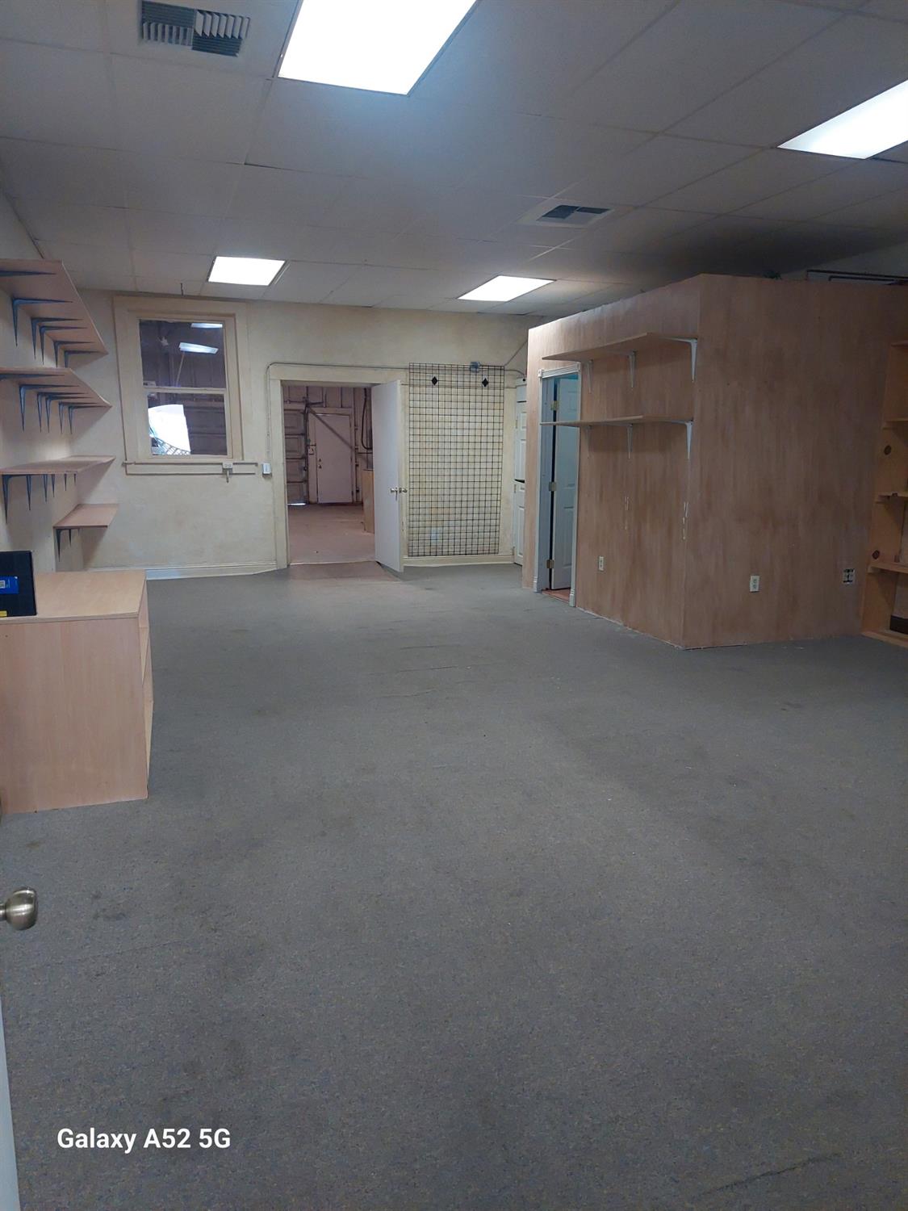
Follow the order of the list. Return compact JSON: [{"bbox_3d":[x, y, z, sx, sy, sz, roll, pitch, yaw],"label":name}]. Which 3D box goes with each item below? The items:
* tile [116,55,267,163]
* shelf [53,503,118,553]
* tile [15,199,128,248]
[{"bbox_3d":[-1.223,-2.245,3.854,0.620,0.020,1.195,-3,12,-19],"label":"tile"},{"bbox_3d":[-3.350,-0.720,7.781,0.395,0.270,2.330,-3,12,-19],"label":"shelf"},{"bbox_3d":[-2.641,-2.668,5.907,0.675,0.020,1.250,-3,12,-19],"label":"tile"}]

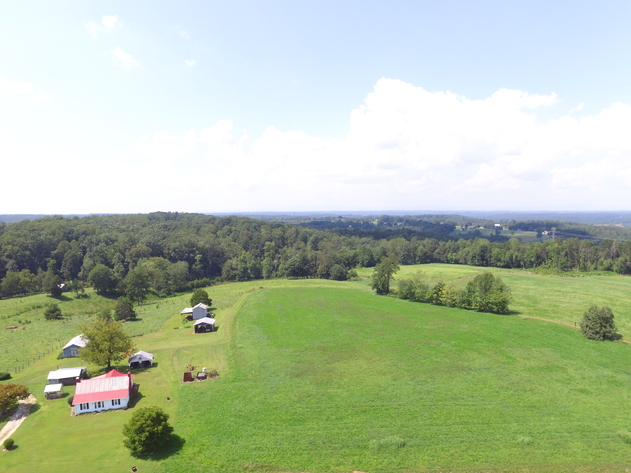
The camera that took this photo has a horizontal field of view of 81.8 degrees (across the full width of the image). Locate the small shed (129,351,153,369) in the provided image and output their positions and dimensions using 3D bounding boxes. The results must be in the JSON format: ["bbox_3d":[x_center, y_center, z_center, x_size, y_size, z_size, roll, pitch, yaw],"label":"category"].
[{"bbox_3d":[-58.031,41.095,122.024,6.880,4.030,4.440,-1,4,-17],"label":"small shed"}]

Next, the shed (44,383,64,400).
[{"bbox_3d":[-72.753,43.203,101.553,3.760,2.780,2.730,-1,4,-17],"label":"shed"}]

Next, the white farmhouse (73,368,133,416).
[{"bbox_3d":[-55.598,40.623,97.220,12.170,6.720,11.110,-1,4,-16],"label":"white farmhouse"}]

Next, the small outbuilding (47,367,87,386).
[{"bbox_3d":[-74.810,42.052,109.991,8.280,3.920,5.780,-1,4,-15],"label":"small outbuilding"}]

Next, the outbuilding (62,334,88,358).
[{"bbox_3d":[-87.103,40.082,134.357,6.760,4.580,11.340,-1,4,-17],"label":"outbuilding"}]

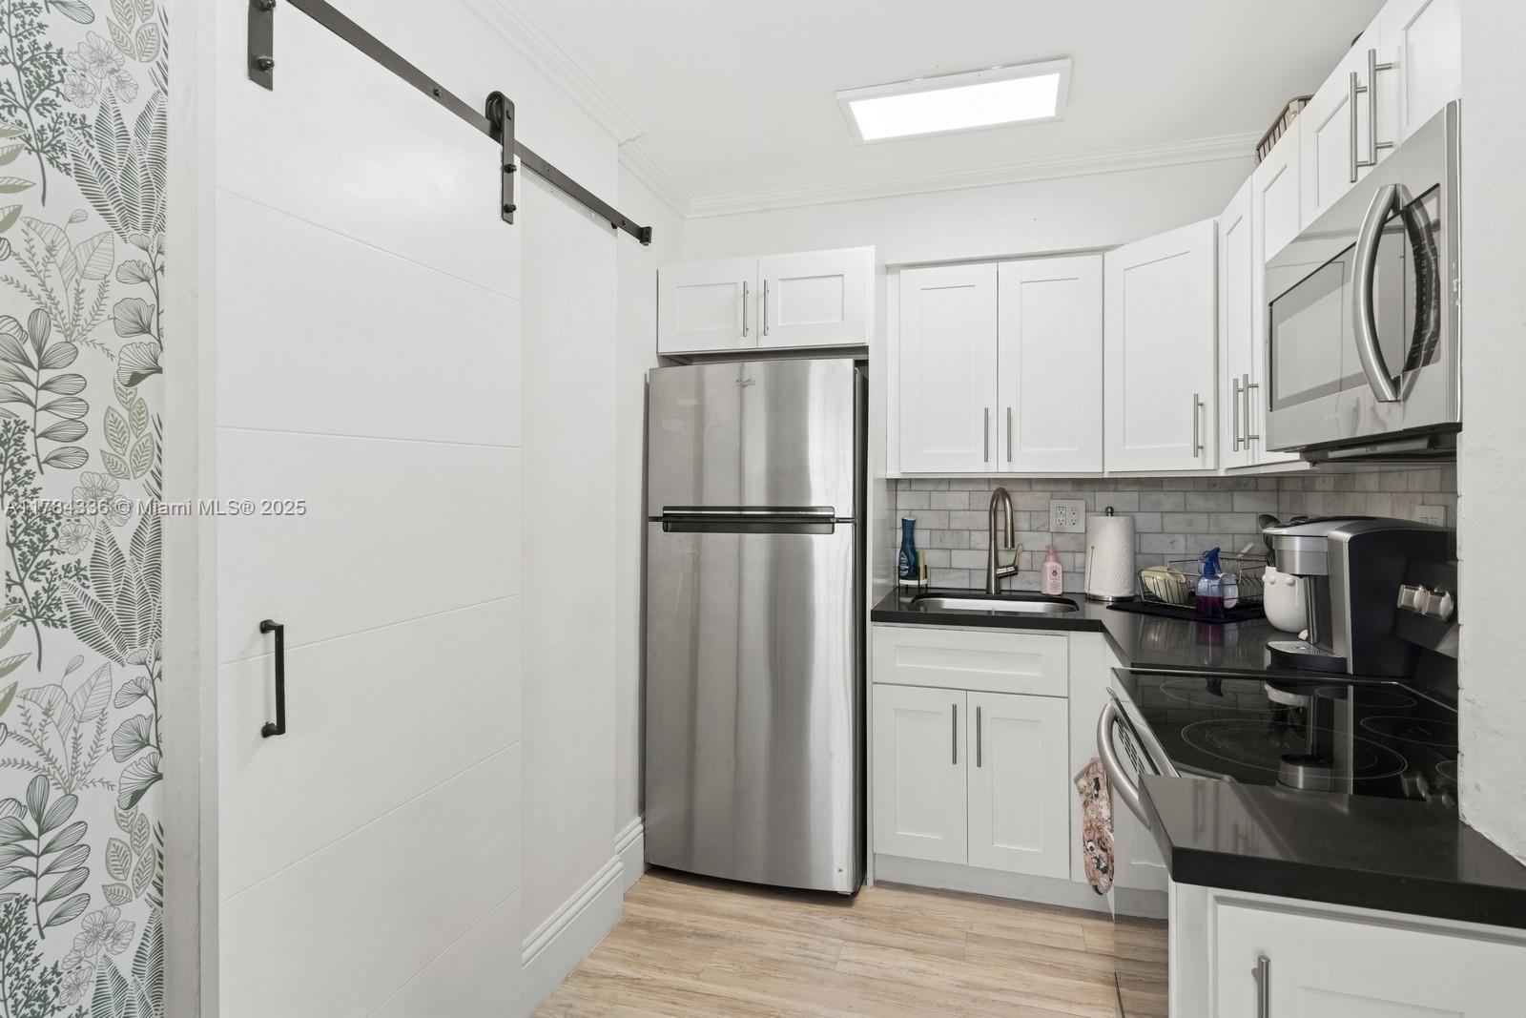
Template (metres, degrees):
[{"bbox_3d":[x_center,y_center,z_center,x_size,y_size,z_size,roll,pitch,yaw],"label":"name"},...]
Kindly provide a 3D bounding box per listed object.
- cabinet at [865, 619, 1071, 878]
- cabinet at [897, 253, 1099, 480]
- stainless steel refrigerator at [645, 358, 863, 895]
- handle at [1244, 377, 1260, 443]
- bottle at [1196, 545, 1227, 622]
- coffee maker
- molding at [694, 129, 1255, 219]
[{"bbox_3d":[0.741,0.765,2.847,0.610,0.765,0.580,0,1,17],"label":"cabinet"},{"bbox_3d":[0.863,-0.489,2.959,0.687,0.751,0.332,0,1,17],"label":"cabinet"},{"bbox_3d":[0.046,0.393,2.969,0.718,1.727,0.760,0,1,17],"label":"stainless steel refrigerator"},{"bbox_3d":[1.205,-0.237,1.988,0.035,0.183,0.012,0,1,17],"label":"handle"},{"bbox_3d":[1.345,0.224,2.417,0.080,0.212,0.056,0,1,17],"label":"bottle"},{"bbox_3d":[1.320,0.184,1.800,0.315,0.328,0.245,0,1,17],"label":"coffee maker"},{"bbox_3d":[0.681,-1.158,2.806,2.099,0.062,0.062,0,1,17],"label":"molding"}]

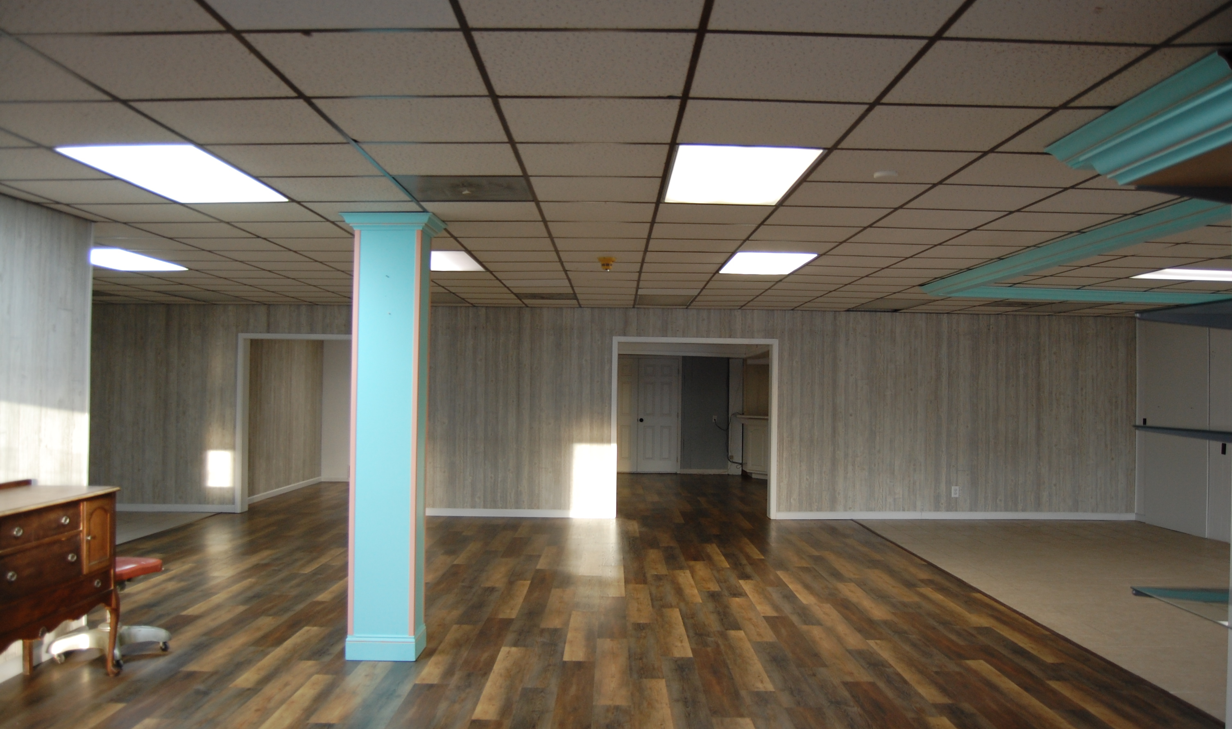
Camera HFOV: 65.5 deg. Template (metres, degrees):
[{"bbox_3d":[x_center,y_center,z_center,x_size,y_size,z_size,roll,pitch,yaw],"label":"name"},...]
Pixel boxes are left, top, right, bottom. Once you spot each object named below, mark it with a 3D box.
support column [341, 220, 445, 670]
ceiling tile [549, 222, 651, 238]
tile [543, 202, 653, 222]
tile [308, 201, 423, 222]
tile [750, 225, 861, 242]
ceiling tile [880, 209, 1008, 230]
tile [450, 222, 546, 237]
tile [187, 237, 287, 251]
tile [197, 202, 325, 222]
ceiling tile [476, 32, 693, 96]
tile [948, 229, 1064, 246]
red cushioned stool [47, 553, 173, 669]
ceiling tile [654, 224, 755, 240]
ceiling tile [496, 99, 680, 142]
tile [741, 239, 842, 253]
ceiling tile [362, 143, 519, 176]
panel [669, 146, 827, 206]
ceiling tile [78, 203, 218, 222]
[{"bbox_3d":[-1.246,0.397,5.314,0.500,2.420,0.420,0,-1,0],"label":"support column"},{"bbox_3d":[-0.094,-0.802,5.682,0.600,0.025,0.600,1,-1,0],"label":"ceiling tile"},{"bbox_3d":[-0.090,-0.815,5.144,0.605,0.020,0.605,0,-1,0],"label":"tile"},{"bbox_3d":[-1.310,-0.820,5.116,0.610,0.020,0.610,1,-1,0],"label":"tile"},{"bbox_3d":[1.127,-0.794,5.746,0.605,0.020,0.605,0,-1,0],"label":"tile"},{"bbox_3d":[1.737,-0.800,5.176,0.605,0.020,0.605,1,-1,0],"label":"ceiling tile"},{"bbox_3d":[-0.695,-0.809,5.690,0.600,0.025,0.600,1,-1,0],"label":"tile"},{"bbox_3d":[-2.533,-0.812,6.329,0.605,0.020,0.605,0,-1,0],"label":"tile"},{"bbox_3d":[-1.921,-0.834,5.165,0.605,0.020,0.605,1,-1,0],"label":"tile"},{"bbox_3d":[-0.082,-0.865,2.753,0.600,0.025,0.600,1,-1,0],"label":"ceiling tile"},{"bbox_3d":[2.347,-0.771,5.752,0.610,0.020,0.610,1,-1,0],"label":"tile"},{"bbox_3d":[-2.735,1.358,5.220,0.520,0.530,0.520,1,-2,-32],"label":"red cushioned stool"},{"bbox_3d":[0.512,-0.795,5.684,0.600,0.025,0.600,1,-1,0],"label":"ceiling tile"},{"bbox_3d":[-0.083,-0.849,3.352,0.605,0.020,0.605,0,-1,0],"label":"ceiling tile"},{"bbox_3d":[1.125,-0.770,6.293,0.610,0.020,0.610,1,-1,0],"label":"tile"},{"bbox_3d":[-0.694,-0.847,3.930,0.600,0.025,0.600,1,-1,0],"label":"ceiling tile"},{"bbox_3d":[0.527,-0.841,4.250,0.605,0.040,1.190,1,-1,0],"label":"panel"},{"bbox_3d":[-2.524,-0.831,5.147,0.610,0.020,0.610,1,-1,0],"label":"ceiling tile"}]

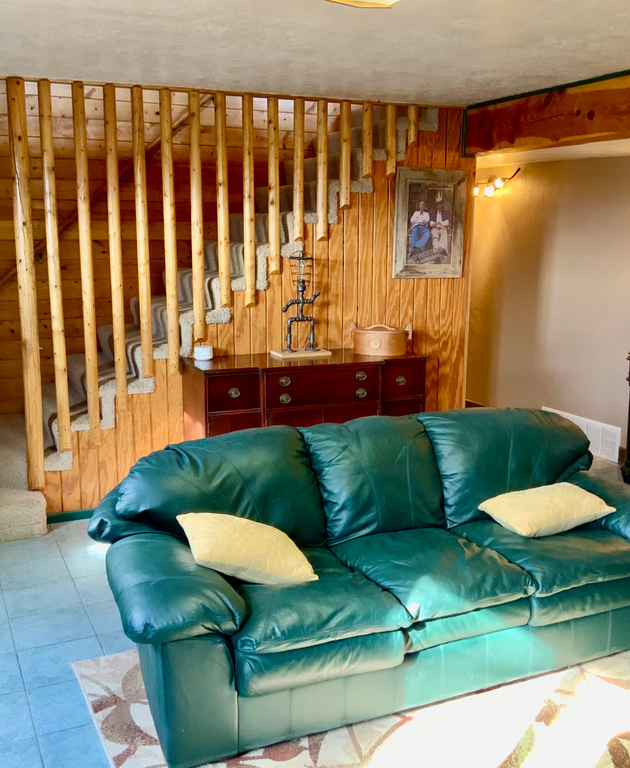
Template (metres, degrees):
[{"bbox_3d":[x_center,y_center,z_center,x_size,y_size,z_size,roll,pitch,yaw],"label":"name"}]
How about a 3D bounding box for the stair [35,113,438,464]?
[{"bbox_3d":[-0.568,-0.686,5.521,2.606,2.202,1.050,-4,11,-24],"label":"stair"}]

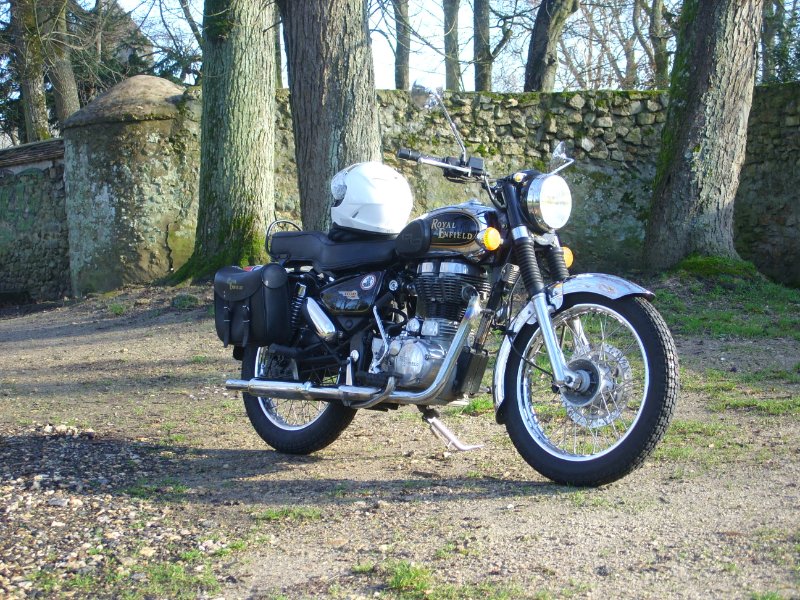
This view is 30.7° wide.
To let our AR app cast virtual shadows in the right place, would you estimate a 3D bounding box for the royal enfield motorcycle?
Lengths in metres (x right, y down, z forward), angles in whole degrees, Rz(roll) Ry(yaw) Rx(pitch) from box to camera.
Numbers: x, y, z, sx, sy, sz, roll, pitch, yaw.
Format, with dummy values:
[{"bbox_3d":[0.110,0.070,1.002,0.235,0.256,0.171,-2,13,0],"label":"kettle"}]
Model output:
[{"bbox_3d":[0.111,-0.033,5.265,2.145,1.260,0.850,0,-8,44],"label":"royal enfield motorcycle"}]

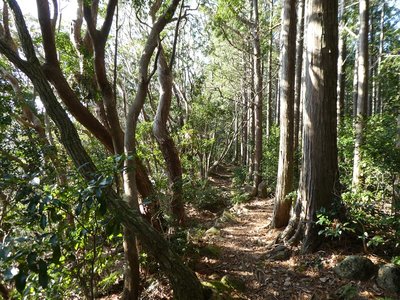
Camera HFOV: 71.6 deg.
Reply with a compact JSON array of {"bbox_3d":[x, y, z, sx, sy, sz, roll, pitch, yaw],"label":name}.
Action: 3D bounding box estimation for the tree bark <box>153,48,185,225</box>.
[{"bbox_3d":[-0.602,-0.277,5.300,0.580,3.380,0.480,0,3,0],"label":"tree bark"}]

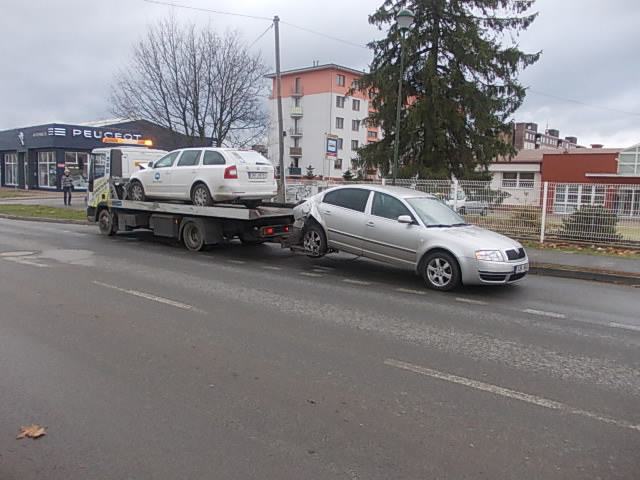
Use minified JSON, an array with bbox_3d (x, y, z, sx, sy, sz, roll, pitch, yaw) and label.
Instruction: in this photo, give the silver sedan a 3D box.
[{"bbox_3d":[1.482,-0.264,9.550,4.730,1.470,1.780,16,15,43],"label":"silver sedan"}]

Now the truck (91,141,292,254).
[{"bbox_3d":[-3.144,-1.331,13.443,7.170,2.750,2.400,6,9,38],"label":"truck"}]

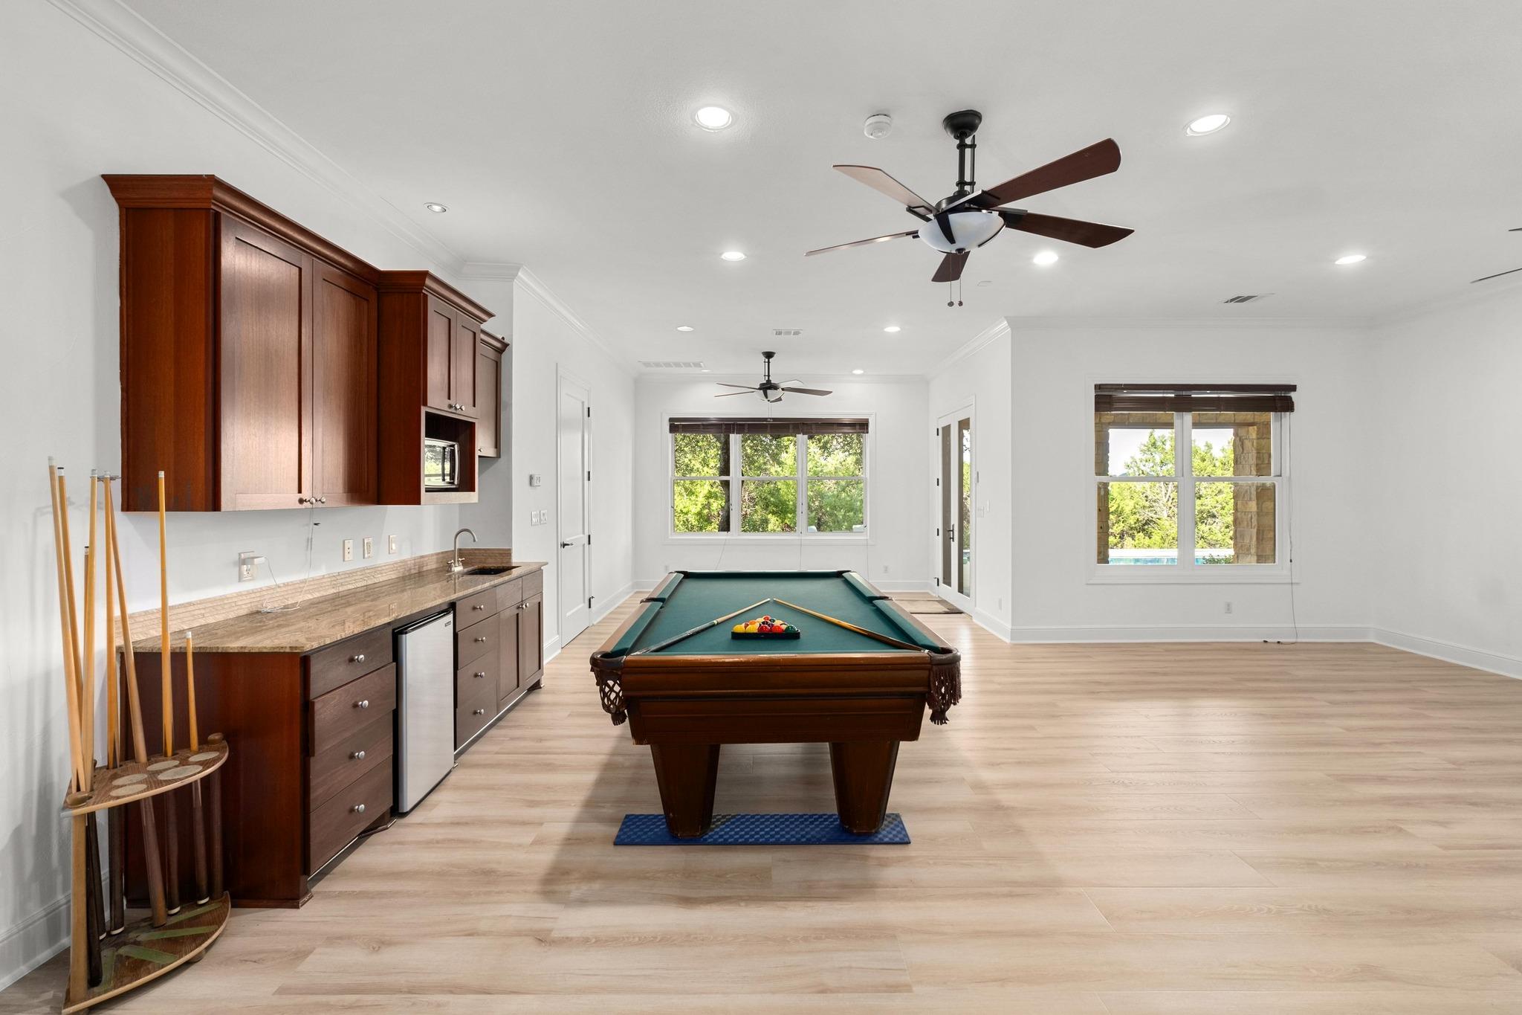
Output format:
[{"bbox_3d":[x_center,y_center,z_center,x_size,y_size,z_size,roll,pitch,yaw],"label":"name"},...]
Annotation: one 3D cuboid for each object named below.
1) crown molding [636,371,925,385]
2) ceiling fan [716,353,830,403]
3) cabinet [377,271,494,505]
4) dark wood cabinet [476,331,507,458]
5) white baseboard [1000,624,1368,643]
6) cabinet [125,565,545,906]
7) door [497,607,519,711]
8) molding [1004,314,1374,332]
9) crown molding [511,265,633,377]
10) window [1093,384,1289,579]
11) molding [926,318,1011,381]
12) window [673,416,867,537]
[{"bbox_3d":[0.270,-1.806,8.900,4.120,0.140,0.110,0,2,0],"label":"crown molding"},{"bbox_3d":[0.125,-1.519,7.385,1.420,0.587,1.470,0,2,0],"label":"ceiling fan"},{"bbox_3d":[-1.880,-0.578,3.371,0.610,1.116,0.752,0,2,0],"label":"cabinet"},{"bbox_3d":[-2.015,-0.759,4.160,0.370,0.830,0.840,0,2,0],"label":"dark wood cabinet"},{"bbox_3d":[4.040,1.197,5.966,3.400,0.150,0.022,0,2,0],"label":"white baseboard"},{"bbox_3d":[-1.885,0.901,3.385,0.620,0.888,2.400,0,2,0],"label":"cabinet"},{"bbox_3d":[-1.581,0.921,3.973,0.030,0.595,0.360,0,2,1],"label":"door"},{"bbox_3d":[4.005,-1.721,5.923,3.490,0.095,0.095,0,2,0],"label":"molding"},{"bbox_3d":[-1.742,-1.743,6.662,0.095,0.095,4.375,0,2,0],"label":"crown molding"},{"bbox_3d":[4.040,-0.256,5.920,1.860,1.790,0.130,0,2,1],"label":"window"},{"bbox_3d":[2.308,-1.765,7.402,0.097,0.095,3.055,0,2,0],"label":"molding"},{"bbox_3d":[0.130,-0.412,8.975,2.800,1.690,0.110,0,2,0],"label":"window"}]

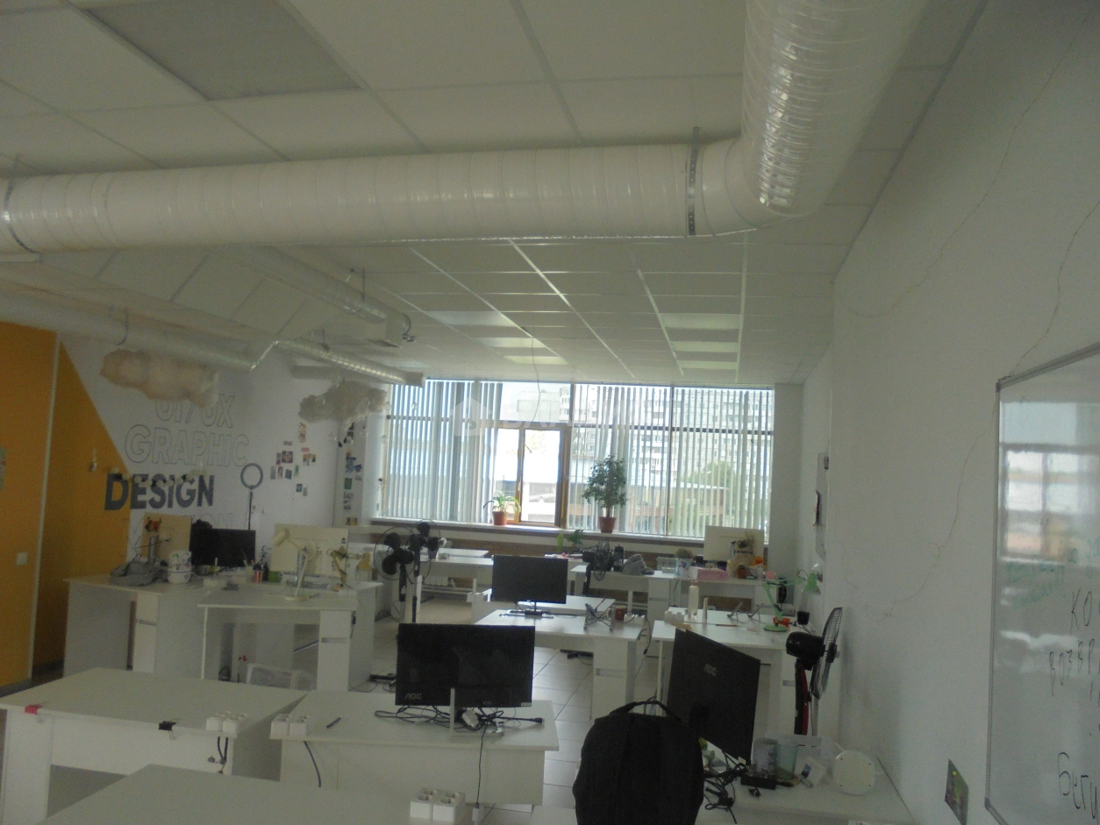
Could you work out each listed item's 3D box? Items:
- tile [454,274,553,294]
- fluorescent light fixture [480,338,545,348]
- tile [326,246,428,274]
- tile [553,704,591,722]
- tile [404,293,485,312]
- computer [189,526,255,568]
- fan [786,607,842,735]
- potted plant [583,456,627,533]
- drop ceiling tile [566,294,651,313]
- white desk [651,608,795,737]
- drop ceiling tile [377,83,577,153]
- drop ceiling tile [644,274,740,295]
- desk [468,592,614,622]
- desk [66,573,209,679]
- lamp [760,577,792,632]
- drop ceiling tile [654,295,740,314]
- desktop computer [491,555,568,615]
[{"bbox_3d":[-0.288,-0.837,5.326,0.600,0.020,0.600,2,-4,12],"label":"tile"},{"bbox_3d":[-0.365,-0.686,7.824,0.600,0.060,0.600,2,-4,12],"label":"fluorescent light fixture"},{"bbox_3d":[-1.004,-0.907,4.854,0.600,0.020,0.600,2,-4,12],"label":"tile"},{"bbox_3d":[0.264,2.171,5.918,0.400,0.010,0.400,2,-4,12],"label":"tile"},{"bbox_3d":[-0.747,-0.810,6.039,0.600,0.020,0.600,2,-4,12],"label":"tile"},{"bbox_3d":[-2.538,1.056,6.420,0.500,0.340,0.100,4,-4,-10],"label":"computer"},{"bbox_3d":[1.071,1.418,3.550,0.430,1.180,0.450,2,-4,11],"label":"fan"},{"bbox_3d":[0.667,0.977,9.900,0.540,0.940,0.500,2,-4,12],"label":"potted plant"},{"bbox_3d":[0.424,-0.766,5.781,0.600,0.020,0.600,2,-4,12],"label":"drop ceiling tile"},{"bbox_3d":[1.184,1.786,5.365,1.000,0.745,1.200,2,-4,12],"label":"white desk"},{"bbox_3d":[-0.212,-0.995,2.832,0.600,0.020,0.600,2,-4,12],"label":"drop ceiling tile"},{"bbox_3d":[0.883,-0.792,5.068,0.600,0.020,0.600,2,-4,12],"label":"drop ceiling tile"},{"bbox_3d":[-0.059,1.794,6.241,1.000,0.750,0.580,2,-4,12],"label":"desk"},{"bbox_3d":[-2.982,1.632,6.083,1.000,0.750,0.640,1,-5,25],"label":"desk"},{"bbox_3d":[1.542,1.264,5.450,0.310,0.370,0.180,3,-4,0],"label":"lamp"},{"bbox_3d":[1.010,-0.748,5.682,0.600,0.020,0.600,2,-4,12],"label":"drop ceiling tile"},{"bbox_3d":[-0.136,1.181,5.639,0.515,0.378,0.170,3,-4,-2],"label":"desktop computer"}]

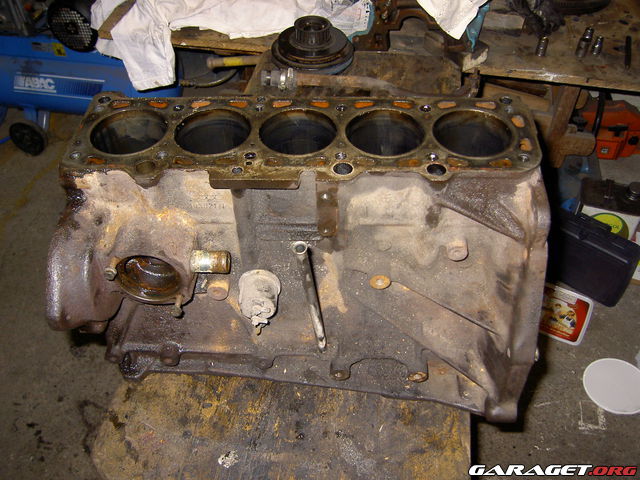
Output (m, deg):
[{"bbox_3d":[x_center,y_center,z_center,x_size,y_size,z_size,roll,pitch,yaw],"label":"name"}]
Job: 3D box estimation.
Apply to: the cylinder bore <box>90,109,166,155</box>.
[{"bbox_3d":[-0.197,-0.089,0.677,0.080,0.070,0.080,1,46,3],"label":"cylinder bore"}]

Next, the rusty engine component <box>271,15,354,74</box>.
[{"bbox_3d":[-0.014,-0.389,1.220,0.162,0.065,0.162,1,46,3],"label":"rusty engine component"}]

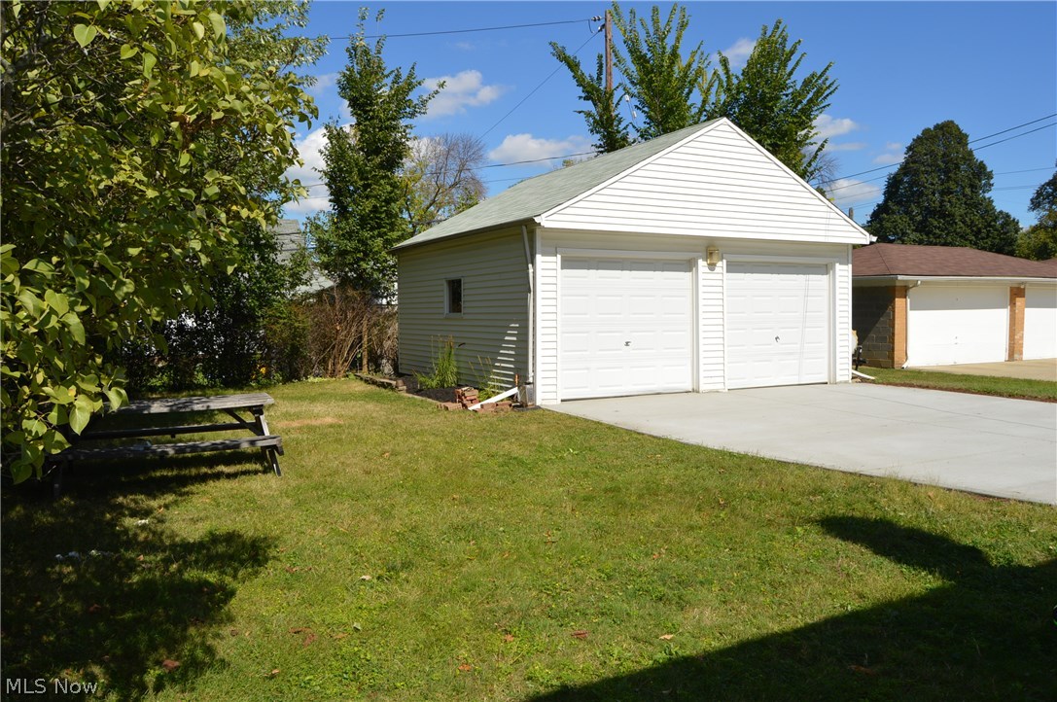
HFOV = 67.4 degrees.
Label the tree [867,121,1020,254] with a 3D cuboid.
[{"bbox_3d":[21.580,-6.374,41.283,8.160,11.080,8.000,1,3,27],"label":"tree"}]

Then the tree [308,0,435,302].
[{"bbox_3d":[-3.531,-3.705,18.413,2.860,8.360,2.900,-1,3,-11],"label":"tree"}]

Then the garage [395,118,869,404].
[{"bbox_3d":[1.531,-1.572,15.126,6.500,4.220,6.580,-2,3,-27],"label":"garage"}]

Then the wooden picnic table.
[{"bbox_3d":[-3.397,0.835,7.526,1.830,0.730,1.500,-2,3,-25],"label":"wooden picnic table"}]

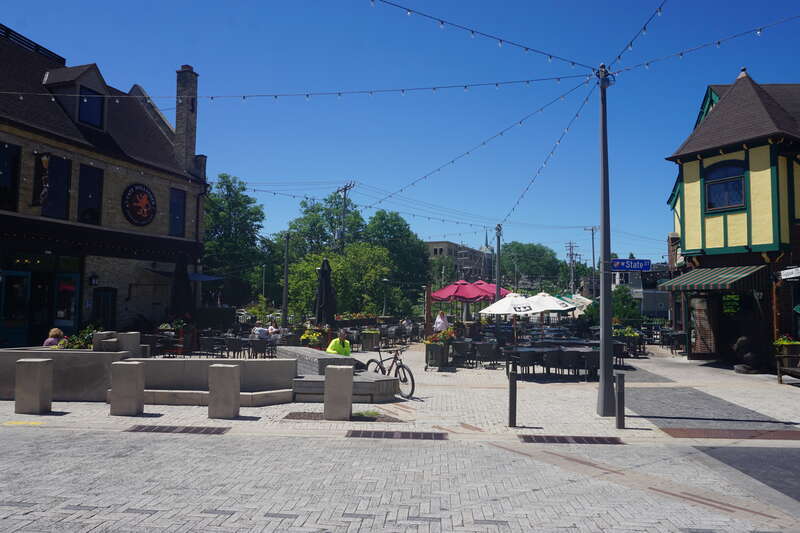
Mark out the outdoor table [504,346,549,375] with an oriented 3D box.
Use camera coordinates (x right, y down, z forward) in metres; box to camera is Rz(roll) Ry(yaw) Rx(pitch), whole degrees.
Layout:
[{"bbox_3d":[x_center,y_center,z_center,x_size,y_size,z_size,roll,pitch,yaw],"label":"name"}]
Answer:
[{"bbox_3d":[3.482,2.626,14.675,1.150,0.750,0.850,1,-3,0],"label":"outdoor table"}]

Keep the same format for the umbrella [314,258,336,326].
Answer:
[{"bbox_3d":[-2.655,1.461,19.000,0.740,3.420,0.740,1,-4,0],"label":"umbrella"}]

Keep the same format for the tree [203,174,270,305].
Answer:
[{"bbox_3d":[-14.759,-1.529,46.154,7.000,12.200,6.800,1,-3,0],"label":"tree"}]

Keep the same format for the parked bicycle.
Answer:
[{"bbox_3d":[-0.222,2.194,11.270,0.600,1.050,1.740,3,-4,-37],"label":"parked bicycle"}]

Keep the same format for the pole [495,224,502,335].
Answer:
[{"bbox_3d":[5.210,0.805,28.205,0.300,6.000,0.300,1,-3,0],"label":"pole"}]

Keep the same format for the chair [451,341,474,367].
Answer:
[{"bbox_3d":[2.051,2.869,17.500,0.580,0.810,0.580,0,-4,3],"label":"chair"}]

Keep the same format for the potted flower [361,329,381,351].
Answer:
[{"bbox_3d":[-1.099,2.822,20.069,0.740,0.860,0.660,1,-3,0],"label":"potted flower"}]

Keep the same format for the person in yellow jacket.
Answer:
[{"bbox_3d":[-1.523,2.237,13.100,0.600,1.350,0.700,0,-4,11],"label":"person in yellow jacket"}]

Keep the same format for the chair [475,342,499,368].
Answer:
[{"bbox_3d":[2.823,2.864,17.300,0.580,0.810,0.580,1,-4,0],"label":"chair"}]

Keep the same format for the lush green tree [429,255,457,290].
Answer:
[{"bbox_3d":[4.670,2.317,60.000,3.600,7.300,3.600,1,-4,0],"label":"lush green tree"}]

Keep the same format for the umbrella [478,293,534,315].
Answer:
[{"bbox_3d":[3.798,2.093,18.000,2.250,2.450,2.250,1,-3,-11],"label":"umbrella"}]

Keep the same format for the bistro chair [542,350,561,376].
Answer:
[{"bbox_3d":[4.134,2.692,14.500,0.550,0.800,0.580,1,-3,3],"label":"bistro chair"}]

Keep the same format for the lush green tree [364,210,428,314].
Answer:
[{"bbox_3d":[-0.316,-0.120,48.087,6.200,10.000,6.000,1,-3,0],"label":"lush green tree"}]

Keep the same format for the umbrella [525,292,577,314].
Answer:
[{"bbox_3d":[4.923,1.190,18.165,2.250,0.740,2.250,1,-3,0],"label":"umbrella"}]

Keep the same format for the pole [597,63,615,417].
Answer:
[{"bbox_3d":[3.776,-0.493,9.798,0.300,6.420,0.300,1,-3,0],"label":"pole"}]

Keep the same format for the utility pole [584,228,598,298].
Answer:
[{"bbox_3d":[25.403,0.790,70.000,2.400,12.000,0.400,1,-4,0],"label":"utility pole"}]

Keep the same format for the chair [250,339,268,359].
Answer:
[{"bbox_3d":[-4.822,2.854,18.300,0.550,0.810,0.570,1,-4,0],"label":"chair"}]

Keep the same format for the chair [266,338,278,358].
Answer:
[{"bbox_3d":[-4.692,2.993,19.700,0.570,0.830,0.540,-2,-4,37],"label":"chair"}]

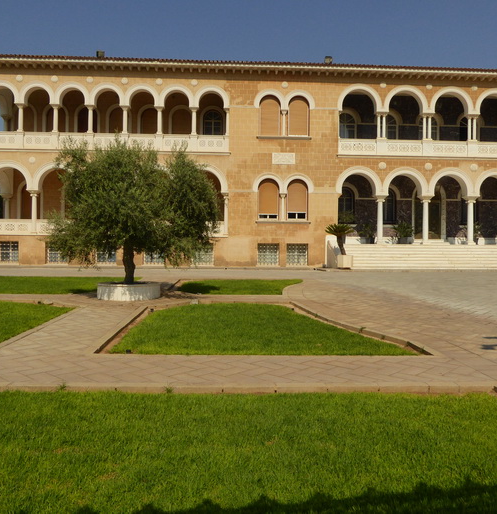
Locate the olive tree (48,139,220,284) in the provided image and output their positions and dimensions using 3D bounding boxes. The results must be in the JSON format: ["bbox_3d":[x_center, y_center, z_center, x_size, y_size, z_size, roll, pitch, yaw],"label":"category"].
[{"bbox_3d":[-3.264,-1.360,13.600,4.700,4.100,4.500,0,0,-4],"label":"olive tree"}]

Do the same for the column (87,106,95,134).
[{"bbox_3d":[-9.021,-7.870,27.188,0.480,1.613,0.480,0,0,-3],"label":"column"}]

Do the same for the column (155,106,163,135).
[{"bbox_3d":[-5.106,-7.862,27.407,0.480,1.608,0.480,0,0,-3],"label":"column"}]

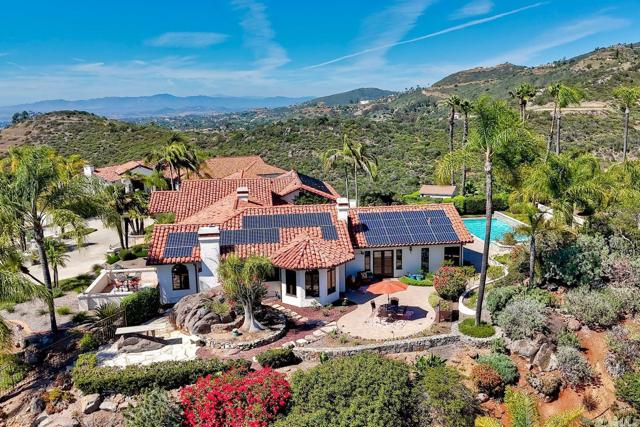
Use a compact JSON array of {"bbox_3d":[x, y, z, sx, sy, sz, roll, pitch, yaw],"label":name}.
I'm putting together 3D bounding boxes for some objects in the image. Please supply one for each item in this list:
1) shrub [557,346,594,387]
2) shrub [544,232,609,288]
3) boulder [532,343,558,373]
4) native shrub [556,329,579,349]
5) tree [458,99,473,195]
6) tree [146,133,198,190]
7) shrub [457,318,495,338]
[{"bbox_3d":[12.650,7.600,23.000,1.650,1.750,1.550,-1,13,0],"label":"shrub"},{"bbox_3d":[17.700,3.350,32.100,3.800,3.450,3.500,-1,13,0],"label":"shrub"},{"bbox_3d":[11.600,7.380,23.750,1.300,1.450,1.050,-1,13,0],"label":"boulder"},{"bbox_3d":[13.450,6.800,25.050,1.150,1.000,1.050,-1,13,0],"label":"native shrub"},{"bbox_3d":[19.470,-8.050,61.500,1.900,13.900,1.900,-1,13,0],"label":"tree"},{"bbox_3d":[-14.400,-3.600,45.600,4.900,8.700,4.700,-1,13,0],"label":"tree"},{"bbox_3d":[8.732,6.403,25.815,1.898,0.445,1.898,4,14,19],"label":"shrub"}]

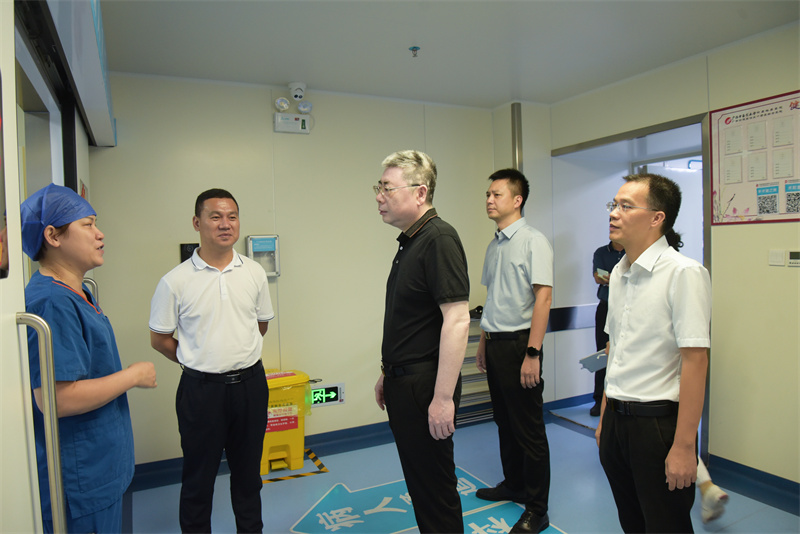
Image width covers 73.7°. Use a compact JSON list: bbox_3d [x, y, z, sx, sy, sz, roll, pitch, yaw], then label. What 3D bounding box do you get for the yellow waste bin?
[{"bbox_3d":[-0.806,0.955,3.407,0.400,0.605,0.360,-2,3,-22],"label":"yellow waste bin"}]

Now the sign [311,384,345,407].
[{"bbox_3d":[-0.558,0.901,3.700,0.375,0.148,0.025,-3,3,-25],"label":"sign"}]

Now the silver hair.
[{"bbox_3d":[0.033,-0.307,1.830,0.190,0.185,0.165,-2,3,-22],"label":"silver hair"}]

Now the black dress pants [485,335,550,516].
[{"bbox_3d":[0.598,0.778,2.702,0.280,0.890,0.410,-2,3,-20],"label":"black dress pants"}]

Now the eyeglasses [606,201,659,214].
[{"bbox_3d":[0.864,-0.210,1.960,0.140,0.045,0.140,6,1,-13],"label":"eyeglasses"}]

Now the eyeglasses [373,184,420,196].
[{"bbox_3d":[-0.001,-0.263,1.825,0.140,0.045,0.140,-8,5,-22],"label":"eyeglasses"}]

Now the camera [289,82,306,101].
[{"bbox_3d":[-0.670,-1.143,3.504,0.115,0.100,0.115,-2,3,-18],"label":"camera"}]

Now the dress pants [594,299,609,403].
[{"bbox_3d":[1.709,0.674,4.200,0.380,0.830,0.260,-1,3,18],"label":"dress pants"}]

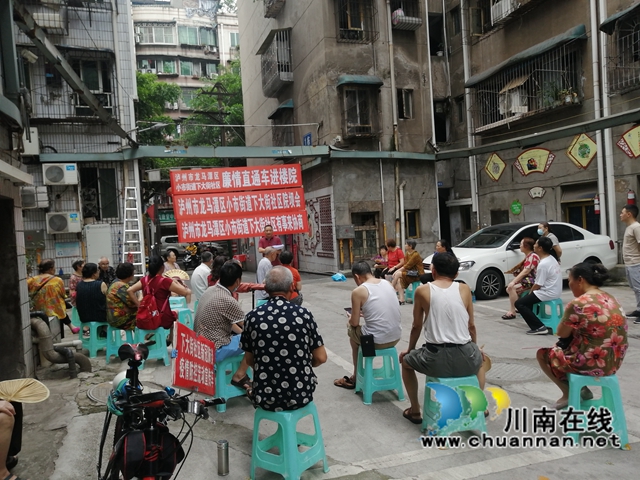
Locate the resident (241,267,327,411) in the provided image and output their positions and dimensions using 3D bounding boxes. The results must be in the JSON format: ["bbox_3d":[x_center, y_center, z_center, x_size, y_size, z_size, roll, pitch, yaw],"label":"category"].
[{"bbox_3d":[-0.212,0.813,3.100,0.530,1.290,0.700,-3,1,0],"label":"resident"}]

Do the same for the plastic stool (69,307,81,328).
[{"bbox_3d":[-4.258,1.415,8.722,0.350,0.472,0.350,-4,2,-20],"label":"plastic stool"}]

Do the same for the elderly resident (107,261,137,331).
[{"bbox_3d":[-2.526,0.935,6.415,0.500,1.280,0.700,-3,1,27],"label":"elderly resident"}]

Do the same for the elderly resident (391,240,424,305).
[{"bbox_3d":[1.784,0.635,9.409,0.660,1.210,0.460,-3,2,10],"label":"elderly resident"}]

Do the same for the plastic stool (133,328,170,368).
[{"bbox_3d":[-2.112,1.333,5.997,0.340,0.465,0.340,-4,1,-33],"label":"plastic stool"}]

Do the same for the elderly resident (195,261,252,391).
[{"bbox_3d":[-0.799,0.854,4.531,0.720,1.320,0.520,-4,1,-44],"label":"elderly resident"}]

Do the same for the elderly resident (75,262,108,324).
[{"bbox_3d":[-3.170,0.965,6.914,0.480,1.290,0.680,-3,1,12],"label":"elderly resident"}]

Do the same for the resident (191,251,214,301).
[{"bbox_3d":[-1.954,0.881,8.506,0.500,1.310,0.720,-3,1,33],"label":"resident"}]

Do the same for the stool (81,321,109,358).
[{"bbox_3d":[-3.149,1.385,6.790,0.340,0.447,0.345,-3,1,32],"label":"stool"}]

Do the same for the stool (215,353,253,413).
[{"bbox_3d":[-0.826,1.265,4.380,0.345,0.447,0.340,-4,1,-36],"label":"stool"}]

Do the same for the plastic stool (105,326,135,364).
[{"bbox_3d":[-2.677,1.385,6.523,0.350,0.472,0.350,-4,2,-8],"label":"plastic stool"}]

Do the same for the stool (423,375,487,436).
[{"bbox_3d":[1.002,1.244,3.655,0.350,0.472,0.350,-4,2,-10],"label":"stool"}]

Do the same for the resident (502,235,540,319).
[{"bbox_3d":[3.309,0.588,7.814,0.720,1.280,0.470,-3,1,25],"label":"resident"}]

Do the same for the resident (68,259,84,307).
[{"bbox_3d":[-4.100,0.991,8.574,0.680,1.290,0.460,-4,1,-40],"label":"resident"}]

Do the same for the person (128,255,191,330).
[{"bbox_3d":[-1.952,0.874,6.099,0.680,1.340,0.720,-3,1,22],"label":"person"}]

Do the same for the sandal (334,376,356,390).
[{"bbox_3d":[0.275,1.406,4.739,0.270,0.090,0.105,-3,1,37],"label":"sandal"}]

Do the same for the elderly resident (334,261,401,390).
[{"bbox_3d":[0.467,0.815,4.560,0.500,1.255,0.720,-4,1,-30],"label":"elderly resident"}]

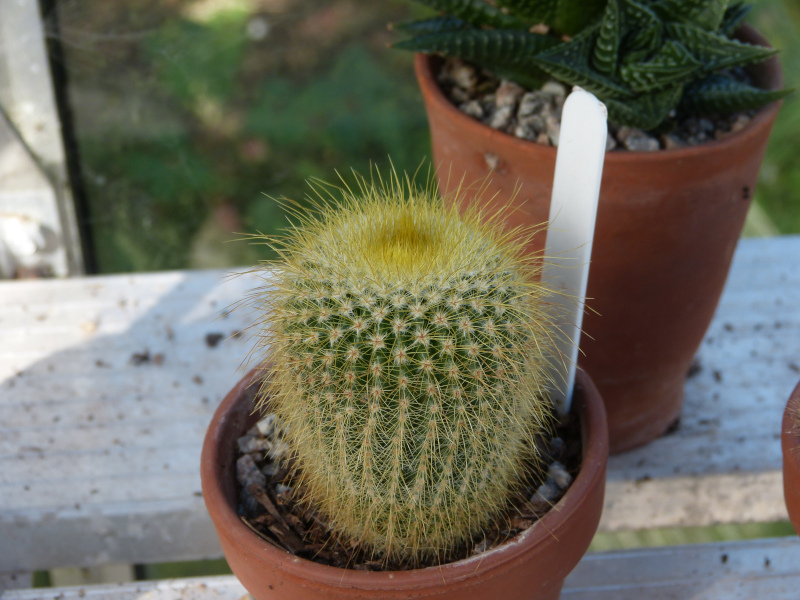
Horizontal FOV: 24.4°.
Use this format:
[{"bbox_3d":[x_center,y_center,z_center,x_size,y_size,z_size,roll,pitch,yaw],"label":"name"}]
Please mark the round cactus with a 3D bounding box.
[{"bbox_3d":[0.001,0.015,0.490,0.081,0.083,0.081,-1,36,0],"label":"round cactus"}]

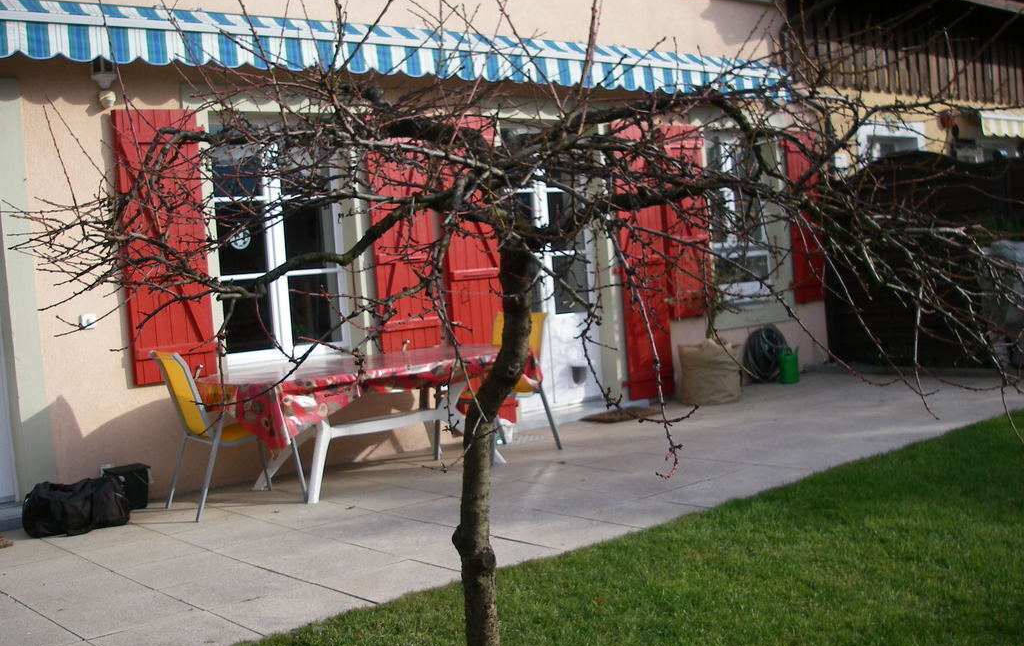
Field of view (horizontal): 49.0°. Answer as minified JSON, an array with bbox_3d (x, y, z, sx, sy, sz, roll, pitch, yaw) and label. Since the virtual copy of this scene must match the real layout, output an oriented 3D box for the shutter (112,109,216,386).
[{"bbox_3d":[-2.130,-0.470,6.896,0.546,1.680,0.042,-7,3,-40],"label":"shutter"}]

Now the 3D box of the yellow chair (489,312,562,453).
[{"bbox_3d":[-0.117,0.412,7.534,0.684,0.936,0.564,-7,3,-44],"label":"yellow chair"}]

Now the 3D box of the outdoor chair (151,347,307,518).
[{"bbox_3d":[-1.614,0.581,6.406,0.684,0.936,0.564,-6,3,-33],"label":"outdoor chair"}]

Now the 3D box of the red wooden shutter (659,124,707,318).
[{"bbox_3d":[1.566,-0.911,10.028,0.546,1.704,0.042,-7,3,-40],"label":"red wooden shutter"}]

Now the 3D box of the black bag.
[{"bbox_3d":[-2.379,0.990,6.129,0.522,0.252,0.252,-6,3,-36],"label":"black bag"}]

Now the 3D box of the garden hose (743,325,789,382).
[{"bbox_3d":[2.365,0.285,10.552,0.516,0.516,0.144,-7,3,-40],"label":"garden hose"}]

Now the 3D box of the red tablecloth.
[{"bbox_3d":[-0.782,0.424,6.840,2.040,0.360,1.044,-7,3,-37],"label":"red tablecloth"}]

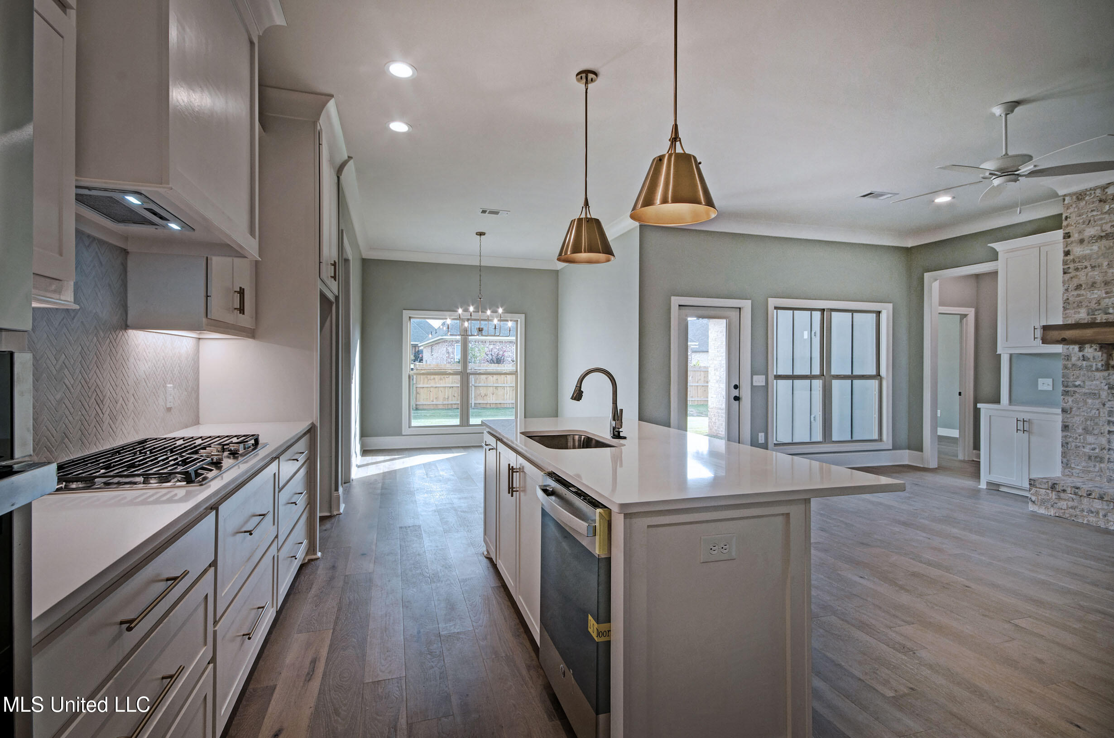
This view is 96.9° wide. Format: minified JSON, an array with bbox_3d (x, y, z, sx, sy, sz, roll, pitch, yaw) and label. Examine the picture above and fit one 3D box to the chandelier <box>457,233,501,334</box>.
[{"bbox_3d":[-1.005,-1.112,6.498,0.820,1.375,0.820,0,1,-18],"label":"chandelier"}]

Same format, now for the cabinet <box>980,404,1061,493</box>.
[{"bbox_3d":[4.846,0.820,5.010,0.450,0.890,0.720,0,1,-18],"label":"cabinet"}]

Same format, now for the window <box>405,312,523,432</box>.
[{"bbox_3d":[-1.477,0.053,8.017,1.955,1.937,0.120,0,1,-18],"label":"window"}]

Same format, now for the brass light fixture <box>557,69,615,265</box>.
[{"bbox_3d":[0.172,-1.220,2.989,0.346,1.095,0.346,0,1,0],"label":"brass light fixture"}]

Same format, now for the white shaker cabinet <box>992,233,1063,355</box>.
[{"bbox_3d":[4.905,-0.741,4.962,0.360,1.158,0.720,0,1,-18],"label":"white shaker cabinet"}]

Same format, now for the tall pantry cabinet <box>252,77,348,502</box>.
[{"bbox_3d":[-2.117,-0.250,3.779,0.790,3.050,1.140,0,1,-18],"label":"tall pantry cabinet"}]

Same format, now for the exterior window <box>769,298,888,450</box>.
[{"bbox_3d":[3.437,0.091,6.218,1.980,1.875,0.120,0,1,-18],"label":"exterior window"}]

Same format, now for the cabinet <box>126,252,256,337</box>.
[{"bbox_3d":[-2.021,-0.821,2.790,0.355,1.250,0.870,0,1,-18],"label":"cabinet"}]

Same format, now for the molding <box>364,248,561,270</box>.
[{"bbox_3d":[-1.440,-1.742,7.896,3.150,0.140,0.120,0,1,-18],"label":"molding"}]

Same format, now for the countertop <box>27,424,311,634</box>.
[{"bbox_3d":[-1.566,0.396,1.950,0.695,0.036,2.790,0,1,-18],"label":"countertop"}]

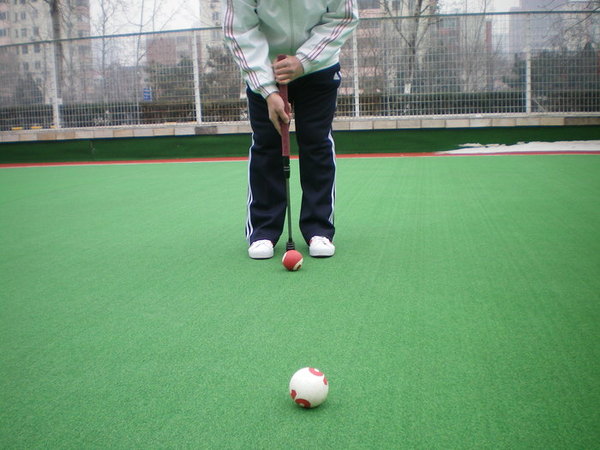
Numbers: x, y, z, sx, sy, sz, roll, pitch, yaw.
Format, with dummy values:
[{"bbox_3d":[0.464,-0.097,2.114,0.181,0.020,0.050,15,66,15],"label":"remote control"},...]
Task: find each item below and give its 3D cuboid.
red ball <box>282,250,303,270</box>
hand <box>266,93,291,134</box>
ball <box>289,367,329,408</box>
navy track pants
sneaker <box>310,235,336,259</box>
[{"bbox_3d":[-0.026,0.129,2.369,0.075,0.075,0.075,-2,9,0],"label":"red ball"},{"bbox_3d":[-0.080,-0.417,2.465,0.082,0.155,0.090,-13,9,2],"label":"hand"},{"bbox_3d":[0.018,0.306,1.240,0.075,0.075,0.075,-2,9,0],"label":"ball"},{"bbox_3d":[-0.033,-0.357,2.738,0.410,0.890,0.320,-2,9,0],"label":"navy track pants"},{"bbox_3d":[0.073,0.059,2.689,0.102,0.106,0.265,-3,9,-7],"label":"sneaker"}]

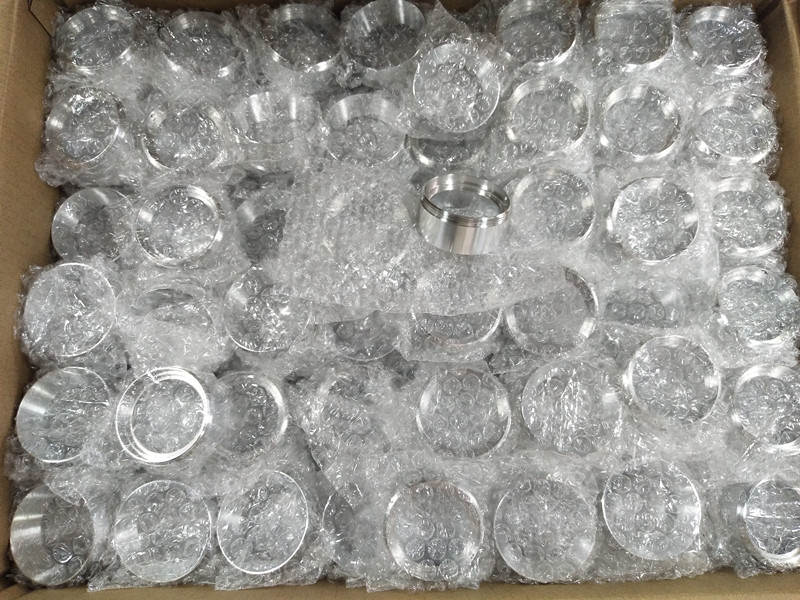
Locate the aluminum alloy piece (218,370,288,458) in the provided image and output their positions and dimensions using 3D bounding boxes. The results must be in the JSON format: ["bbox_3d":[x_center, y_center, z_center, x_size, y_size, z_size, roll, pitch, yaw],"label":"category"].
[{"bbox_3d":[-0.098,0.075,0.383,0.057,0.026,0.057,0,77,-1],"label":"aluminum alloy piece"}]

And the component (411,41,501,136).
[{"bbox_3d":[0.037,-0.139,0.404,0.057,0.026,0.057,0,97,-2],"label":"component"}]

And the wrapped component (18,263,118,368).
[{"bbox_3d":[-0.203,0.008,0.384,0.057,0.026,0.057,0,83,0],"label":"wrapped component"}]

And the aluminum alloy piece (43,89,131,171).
[{"bbox_3d":[-0.222,-0.119,0.437,0.057,0.026,0.057,0,77,-1],"label":"aluminum alloy piece"}]

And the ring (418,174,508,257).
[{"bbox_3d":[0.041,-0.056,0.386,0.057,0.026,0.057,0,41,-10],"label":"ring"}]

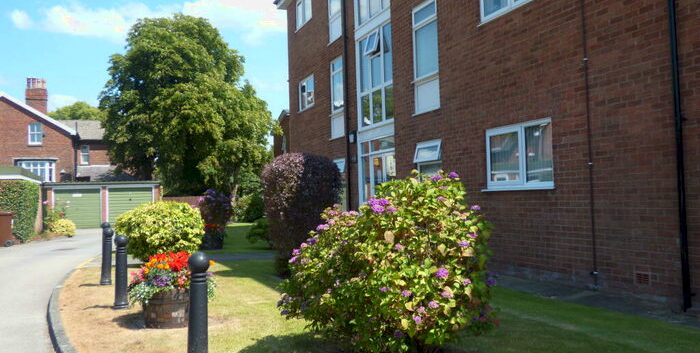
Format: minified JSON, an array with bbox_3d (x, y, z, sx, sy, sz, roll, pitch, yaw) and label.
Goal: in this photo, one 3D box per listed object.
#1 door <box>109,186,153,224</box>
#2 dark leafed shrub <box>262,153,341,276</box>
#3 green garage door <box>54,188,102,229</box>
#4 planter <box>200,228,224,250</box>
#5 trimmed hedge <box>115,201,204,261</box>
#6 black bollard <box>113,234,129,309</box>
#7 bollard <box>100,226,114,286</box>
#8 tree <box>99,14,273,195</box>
[{"bbox_3d":[-11.425,1.612,32.600,2.200,2.000,0.100,-1,-2,-21],"label":"door"},{"bbox_3d":[-0.832,0.620,10.382,1.300,2.030,1.300,-2,-2,0],"label":"dark leafed shrub"},{"bbox_3d":[-13.833,1.659,31.800,2.200,2.000,0.100,-1,-2,-21],"label":"green garage door"},{"bbox_3d":[-3.847,1.764,17.445,0.680,0.540,0.680,-1,-2,-13],"label":"planter"},{"bbox_3d":[-3.981,1.179,13.125,1.850,1.300,1.750,-1,-2,-21],"label":"trimmed hedge"},{"bbox_3d":[-2.825,1.167,7.720,0.190,0.900,0.190,-1,-2,-21],"label":"black bollard"},{"bbox_3d":[-3.898,1.271,10.048,0.190,0.900,0.190,-1,-2,-21],"label":"bollard"},{"bbox_3d":[-11.320,-4.158,43.753,12.000,14.300,11.500,-2,-2,0],"label":"tree"}]

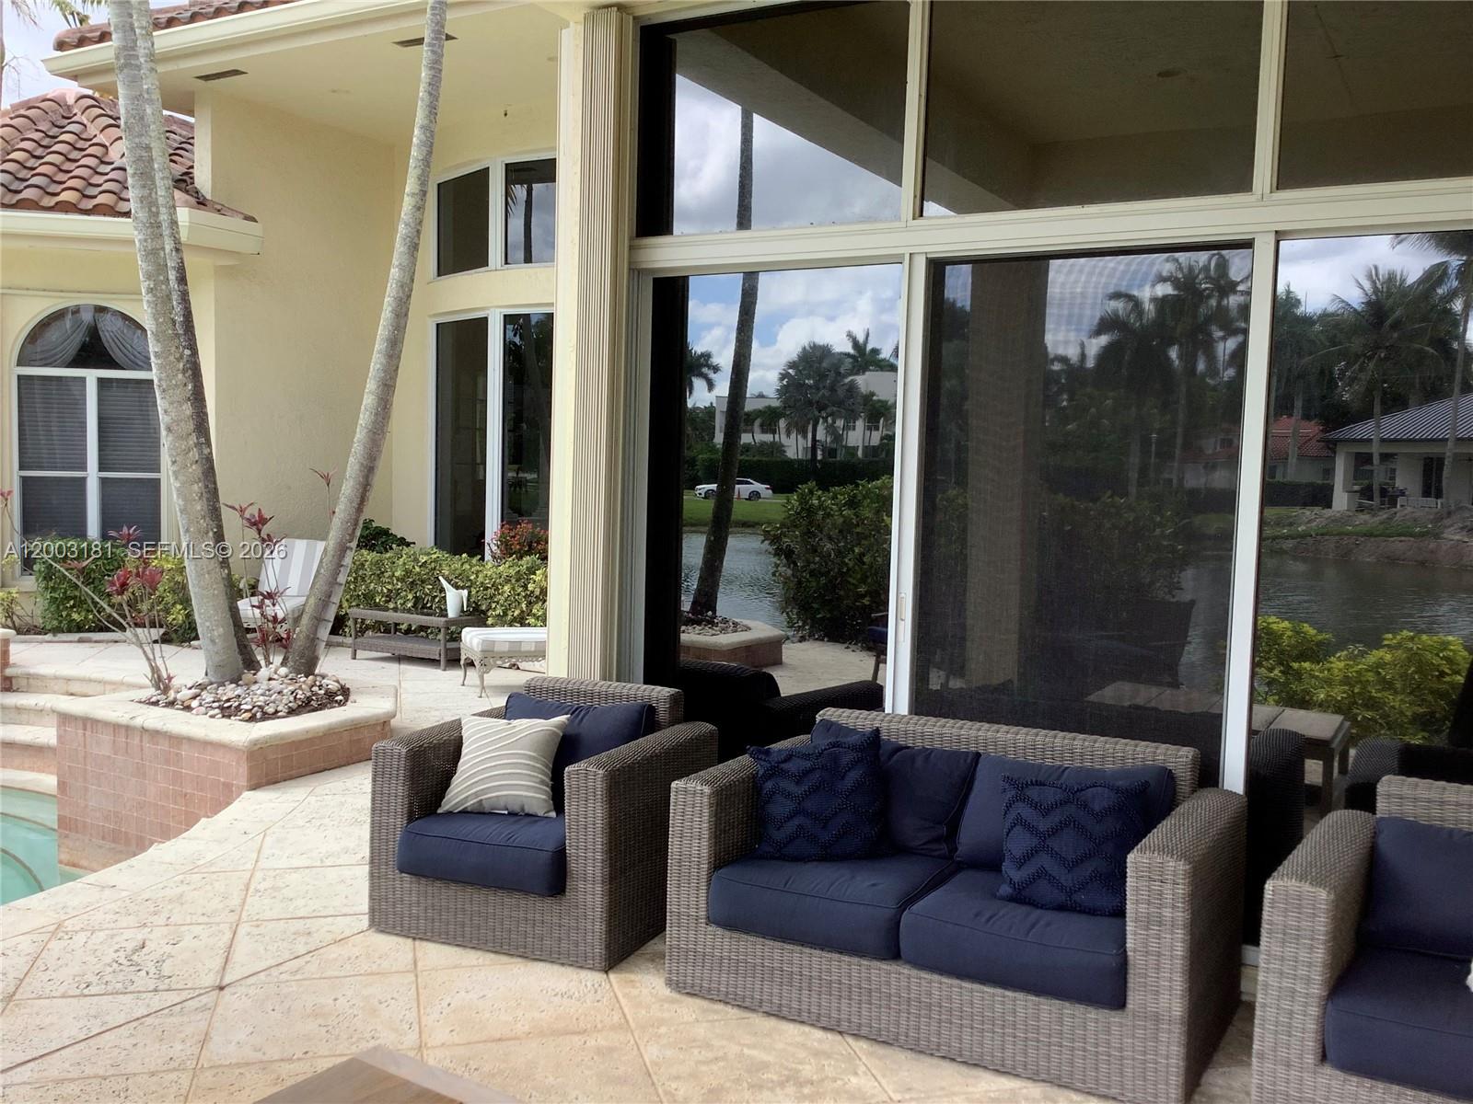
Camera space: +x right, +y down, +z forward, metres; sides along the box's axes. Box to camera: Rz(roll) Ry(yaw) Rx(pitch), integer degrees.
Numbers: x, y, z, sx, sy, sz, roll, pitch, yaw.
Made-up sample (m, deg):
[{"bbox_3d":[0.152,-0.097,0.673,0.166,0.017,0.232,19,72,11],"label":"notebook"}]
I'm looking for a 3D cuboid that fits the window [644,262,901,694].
[{"bbox_3d":[0.105,0.047,5.110,1.076,2.254,0.060,4,5,30],"label":"window"}]

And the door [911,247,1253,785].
[{"bbox_3d":[1.130,0.132,4.660,1.188,2.405,0.060,4,4,30],"label":"door"}]

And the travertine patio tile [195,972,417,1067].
[{"bbox_3d":[-1.277,1.430,4.024,0.605,0.030,0.605,1,4,-16],"label":"travertine patio tile"}]

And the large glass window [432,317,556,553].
[{"bbox_3d":[-2.207,-0.909,12.670,2.050,2.814,0.220,5,5,38],"label":"large glass window"}]

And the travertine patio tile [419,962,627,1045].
[{"bbox_3d":[-0.680,1.415,4.134,0.605,0.030,0.580,0,4,-15],"label":"travertine patio tile"}]

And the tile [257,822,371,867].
[{"bbox_3d":[-1.716,1.276,5.652,0.605,0.030,0.580,0,4,-15],"label":"tile"}]

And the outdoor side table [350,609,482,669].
[{"bbox_3d":[-2.537,0.675,10.513,0.967,0.404,0.507,4,5,27],"label":"outdoor side table"}]

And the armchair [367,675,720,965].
[{"bbox_3d":[-0.696,0.964,4.976,0.950,0.815,0.910,3,4,22],"label":"armchair"}]

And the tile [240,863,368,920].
[{"bbox_3d":[-1.566,1.321,5.094,0.605,0.030,0.580,0,4,-15],"label":"tile"}]

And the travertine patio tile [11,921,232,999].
[{"bbox_3d":[-2.027,1.381,4.447,0.605,0.030,0.605,1,4,-16],"label":"travertine patio tile"}]

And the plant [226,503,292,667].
[{"bbox_3d":[-2.995,0.199,8.274,0.422,1.034,0.400,2,4,0],"label":"plant"}]

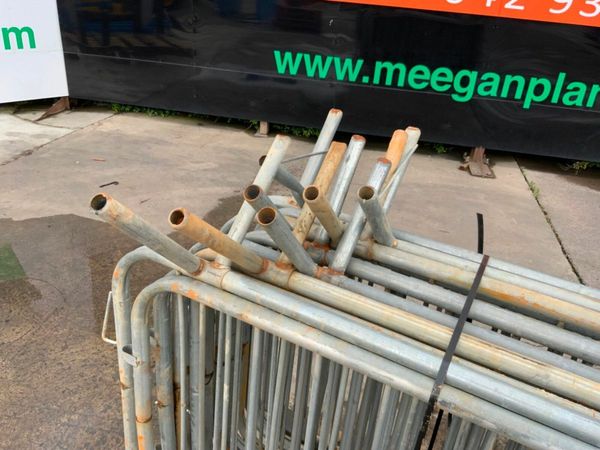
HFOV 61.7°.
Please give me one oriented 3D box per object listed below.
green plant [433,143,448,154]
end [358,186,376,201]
[{"bbox_3d":[1.473,-0.796,5.270,0.170,0.125,0.140,9,27,8],"label":"green plant"},{"bbox_3d":[0.151,-0.063,1.126,0.042,0.040,0.042,18,73,25],"label":"end"}]

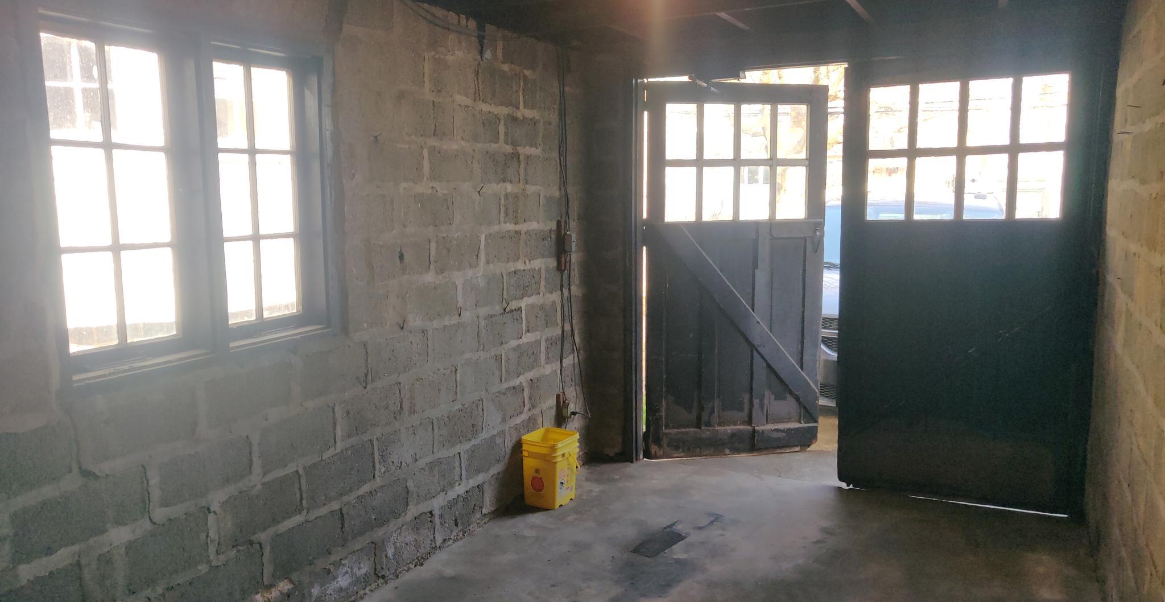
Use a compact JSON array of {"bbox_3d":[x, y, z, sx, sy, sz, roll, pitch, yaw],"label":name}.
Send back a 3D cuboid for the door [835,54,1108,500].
[{"bbox_3d":[1.905,-0.077,4.276,1.125,2.250,0.050,3,8,27],"label":"door"}]

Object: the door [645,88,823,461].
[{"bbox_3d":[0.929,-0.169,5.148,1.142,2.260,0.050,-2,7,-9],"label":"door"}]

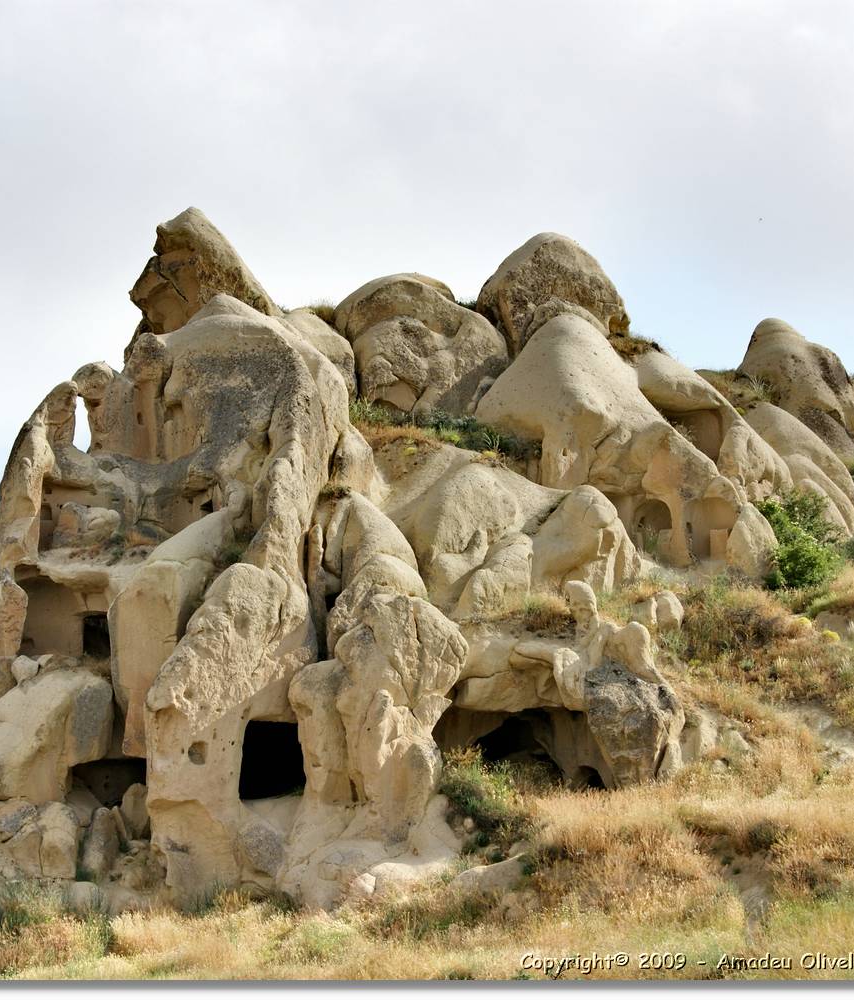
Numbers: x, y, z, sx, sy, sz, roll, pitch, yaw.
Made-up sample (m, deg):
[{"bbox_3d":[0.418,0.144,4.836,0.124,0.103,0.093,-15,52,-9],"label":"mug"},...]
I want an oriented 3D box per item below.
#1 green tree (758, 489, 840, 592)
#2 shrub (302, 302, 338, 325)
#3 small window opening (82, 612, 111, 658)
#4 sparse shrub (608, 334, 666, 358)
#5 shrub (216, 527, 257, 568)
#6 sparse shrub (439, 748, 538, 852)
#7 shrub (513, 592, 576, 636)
[{"bbox_3d":[9.839,1.083,66.000,2.259,2.600,2.000,0,-6,0],"label":"green tree"},{"bbox_3d":[-2.933,-5.087,68.000,0.988,0.670,0.791,0,-6,0],"label":"shrub"},{"bbox_3d":[-7.932,3.250,60.000,0.703,1.097,0.300,0,-6,-5],"label":"small window opening"},{"bbox_3d":[5.874,-4.301,70.000,1.608,0.722,1.286,0,-6,0],"label":"sparse shrub"},{"bbox_3d":[-4.661,1.159,61.000,1.001,0.951,0.801,0,-6,0],"label":"shrub"},{"bbox_3d":[1.341,6.603,55.000,2.140,2.321,1.712,0,-6,0],"label":"sparse shrub"},{"bbox_3d":[2.780,2.684,59.000,1.494,1.051,1.195,0,-6,0],"label":"shrub"}]

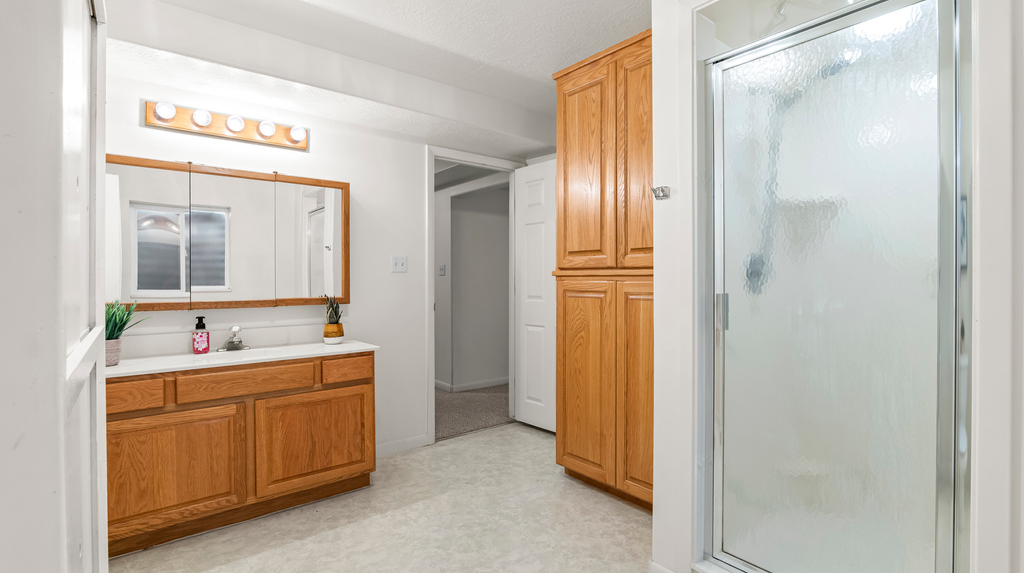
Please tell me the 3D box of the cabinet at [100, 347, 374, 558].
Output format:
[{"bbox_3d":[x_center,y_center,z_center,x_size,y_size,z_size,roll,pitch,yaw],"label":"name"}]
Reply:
[{"bbox_3d":[-1.367,0.748,2.317,1.203,0.777,0.460,0,0,-38],"label":"cabinet"}]

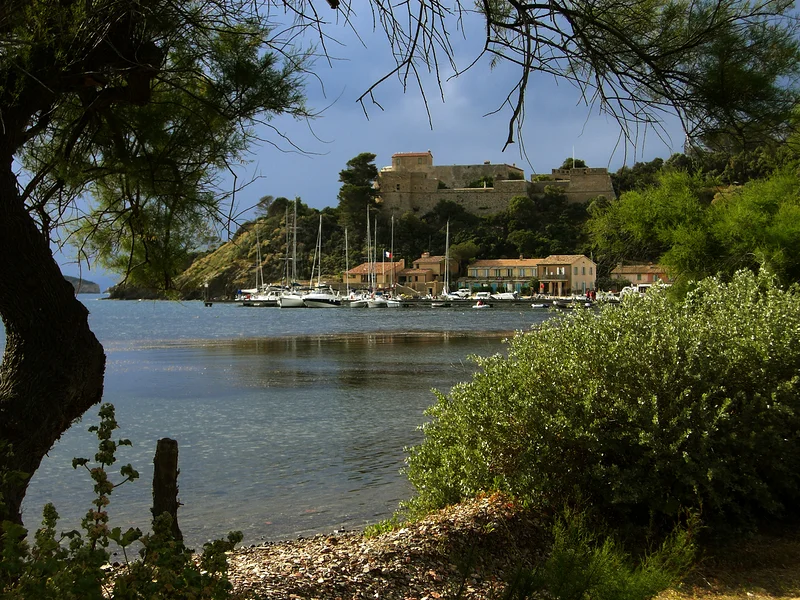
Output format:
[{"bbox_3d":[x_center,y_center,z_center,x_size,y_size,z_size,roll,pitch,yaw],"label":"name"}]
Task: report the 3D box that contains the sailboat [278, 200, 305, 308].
[{"bbox_3d":[-19.488,-8.746,290.000,4.000,20.300,12.000,0,0,35],"label":"sailboat"}]

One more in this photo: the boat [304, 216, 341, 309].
[{"bbox_3d":[-14.589,-7.105,289.000,3.400,17.200,9.500,0,0,42],"label":"boat"}]

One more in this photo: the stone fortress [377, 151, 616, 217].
[{"bbox_3d":[23.779,-29.532,390.000,58.500,16.200,34.000,0,0,0],"label":"stone fortress"}]

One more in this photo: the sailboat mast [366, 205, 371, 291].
[{"bbox_3d":[-5.952,-9.825,291.000,0.250,16.800,0.250,0,0,0],"label":"sailboat mast"}]

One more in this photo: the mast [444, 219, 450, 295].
[{"bbox_3d":[9.401,-8.556,300.000,0.270,15.000,0.270,0,0,0],"label":"mast"}]

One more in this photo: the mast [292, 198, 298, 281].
[{"bbox_3d":[-19.830,-10.647,290.000,0.280,17.200,0.280,0,0,0],"label":"mast"}]

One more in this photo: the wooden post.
[{"bbox_3d":[-2.003,1.683,13.200,0.220,0.980,0.220,-2,0,0],"label":"wooden post"}]

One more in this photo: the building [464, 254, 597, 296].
[{"bbox_3d":[27.145,-4.983,318.000,25.000,8.700,10.000,0,0,30],"label":"building"}]

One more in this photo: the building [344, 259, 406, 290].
[{"bbox_3d":[-4.930,-5.350,320.000,10.000,6.400,8.000,0,0,35],"label":"building"}]

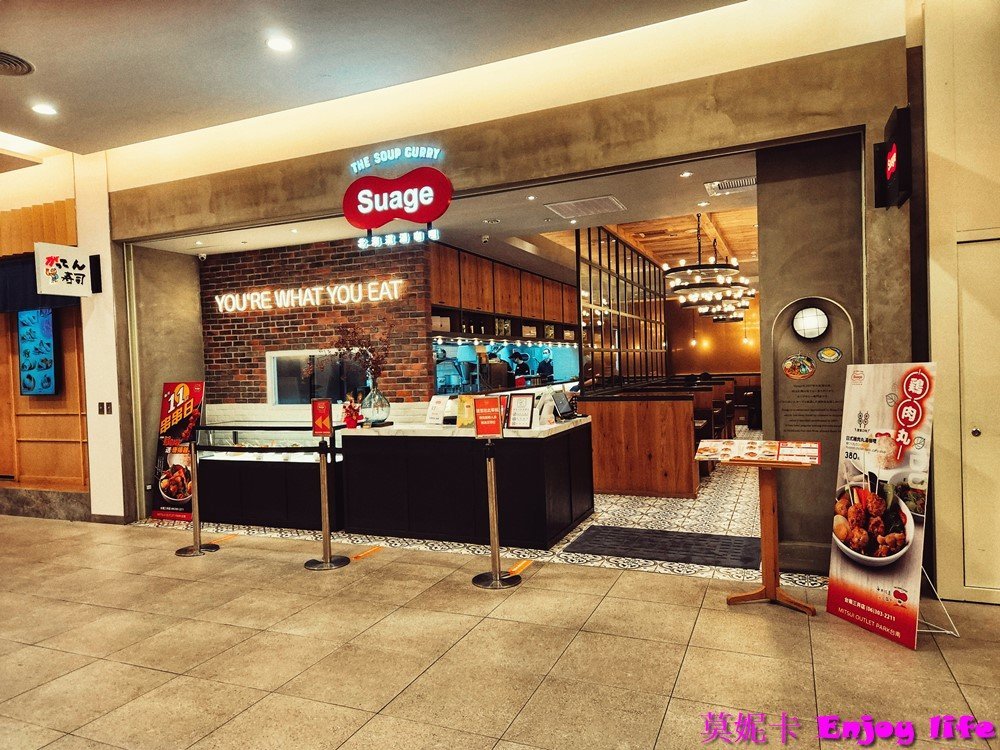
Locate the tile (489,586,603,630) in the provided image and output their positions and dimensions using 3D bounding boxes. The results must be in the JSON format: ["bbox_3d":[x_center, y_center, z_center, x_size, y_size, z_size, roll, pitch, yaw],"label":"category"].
[{"bbox_3d":[0.315,1.489,4.237,0.600,0.015,0.600,-1,1,23],"label":"tile"}]

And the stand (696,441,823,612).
[{"bbox_3d":[1.655,0.931,4.238,0.730,1.010,0.400,-2,1,23],"label":"stand"}]

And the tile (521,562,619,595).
[{"bbox_3d":[0.536,1.453,4.725,0.600,0.010,0.600,-2,1,23],"label":"tile"}]

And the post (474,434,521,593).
[{"bbox_3d":[-0.039,0.986,4.761,0.355,1.000,0.355,-2,1,0],"label":"post"}]

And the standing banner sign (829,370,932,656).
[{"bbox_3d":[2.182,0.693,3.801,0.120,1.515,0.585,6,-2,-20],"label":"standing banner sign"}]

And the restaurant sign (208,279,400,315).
[{"bbox_3d":[-2.201,-0.846,7.444,2.600,0.210,0.050,-2,1,23],"label":"restaurant sign"}]

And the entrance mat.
[{"bbox_3d":[1.363,1.399,5.504,1.500,0.012,0.900,-2,1,23],"label":"entrance mat"}]

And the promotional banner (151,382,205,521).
[{"bbox_3d":[-3.482,0.815,7.225,0.600,1.480,0.280,-2,1,23],"label":"promotional banner"}]

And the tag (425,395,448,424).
[{"bbox_3d":[-0.616,0.338,6.468,0.210,0.300,0.040,-1,-21,37],"label":"tag"}]

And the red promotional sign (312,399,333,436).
[{"bbox_3d":[-1.421,0.342,5.317,0.210,0.300,0.030,-2,1,29],"label":"red promotional sign"}]

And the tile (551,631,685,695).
[{"bbox_3d":[0.625,1.471,3.414,0.600,0.010,0.600,-2,1,23],"label":"tile"}]

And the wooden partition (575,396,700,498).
[{"bbox_3d":[1.570,0.816,7.654,1.340,1.145,0.160,-2,1,23],"label":"wooden partition"}]

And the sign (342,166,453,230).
[{"bbox_3d":[-0.865,-1.458,5.516,1.040,0.445,0.100,-2,1,23],"label":"sign"}]

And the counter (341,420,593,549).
[{"bbox_3d":[-0.305,0.972,6.601,2.180,1.000,1.460,-1,1,23],"label":"counter"}]

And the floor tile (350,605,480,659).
[{"bbox_3d":[-0.482,1.521,3.932,0.600,0.012,0.600,-2,1,23],"label":"floor tile"}]

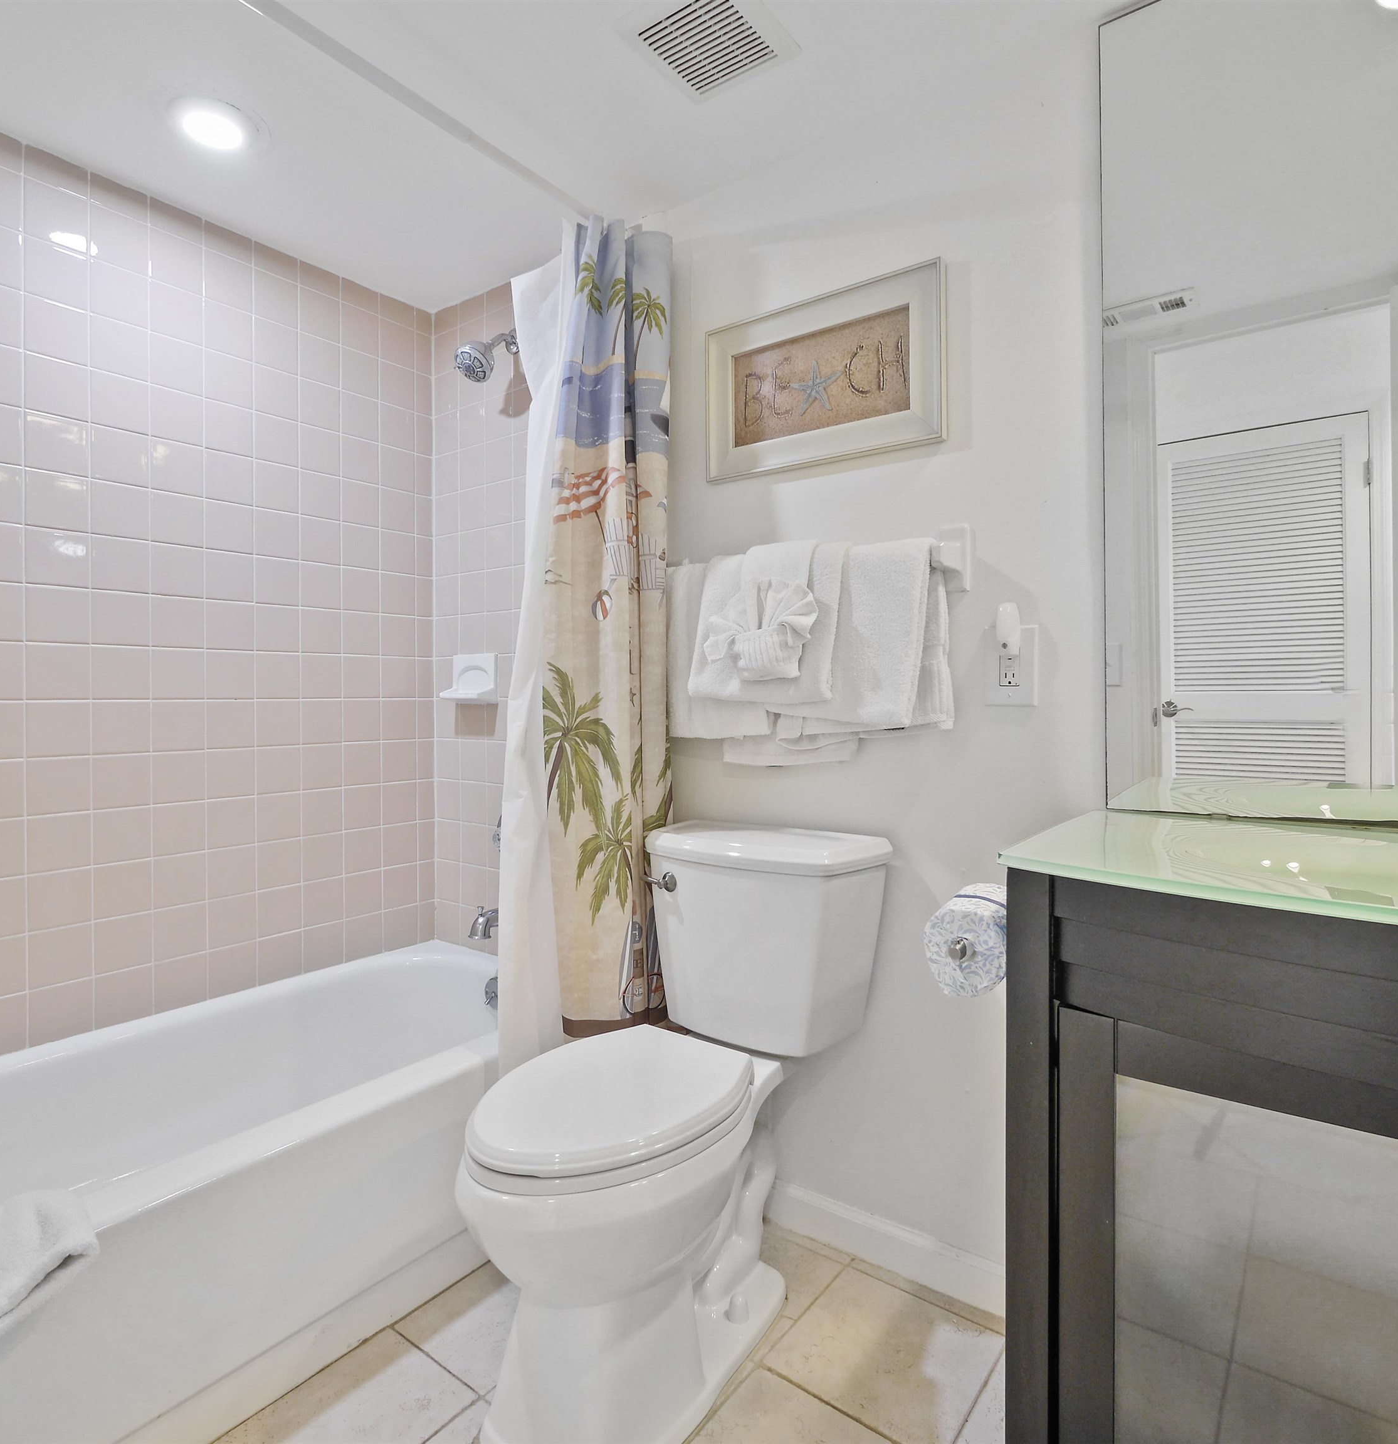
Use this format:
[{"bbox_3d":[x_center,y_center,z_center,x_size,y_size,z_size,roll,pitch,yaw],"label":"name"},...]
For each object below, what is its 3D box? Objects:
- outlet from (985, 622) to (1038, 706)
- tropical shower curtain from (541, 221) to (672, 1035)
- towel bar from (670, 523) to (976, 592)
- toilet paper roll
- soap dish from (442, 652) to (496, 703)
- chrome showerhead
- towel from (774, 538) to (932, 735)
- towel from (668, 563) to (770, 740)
[{"bbox_3d":[0.507,-0.091,1.271,0.083,0.131,0.018,1,2,36],"label":"outlet"},{"bbox_3d":[-0.184,-0.181,1.634,0.191,1.690,0.244,1,2,36],"label":"tropical shower curtain"},{"bbox_3d":[0.191,-0.280,1.450,0.591,0.114,0.095,1,2,36],"label":"towel bar"},{"bbox_3d":[0.391,0.310,1.097,0.117,0.117,0.120,1,2,36],"label":"toilet paper roll"},{"bbox_3d":[-0.615,-0.115,2.062,0.173,0.133,0.065,1,2,36],"label":"soap dish"},{"bbox_3d":[-0.506,-0.883,1.879,0.090,0.143,0.180,1,2,36],"label":"chrome showerhead"},{"bbox_3d":[0.274,-0.144,1.359,0.278,0.316,0.100,1,2,36],"label":"towel"},{"bbox_3d":[0.048,-0.141,1.537,0.229,0.350,0.090,1,2,36],"label":"towel"}]

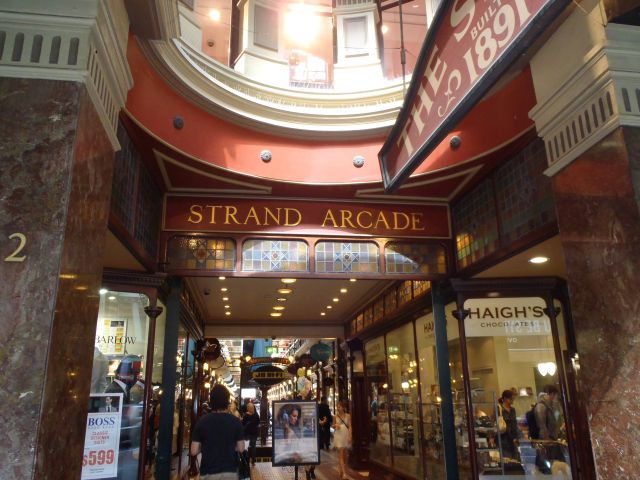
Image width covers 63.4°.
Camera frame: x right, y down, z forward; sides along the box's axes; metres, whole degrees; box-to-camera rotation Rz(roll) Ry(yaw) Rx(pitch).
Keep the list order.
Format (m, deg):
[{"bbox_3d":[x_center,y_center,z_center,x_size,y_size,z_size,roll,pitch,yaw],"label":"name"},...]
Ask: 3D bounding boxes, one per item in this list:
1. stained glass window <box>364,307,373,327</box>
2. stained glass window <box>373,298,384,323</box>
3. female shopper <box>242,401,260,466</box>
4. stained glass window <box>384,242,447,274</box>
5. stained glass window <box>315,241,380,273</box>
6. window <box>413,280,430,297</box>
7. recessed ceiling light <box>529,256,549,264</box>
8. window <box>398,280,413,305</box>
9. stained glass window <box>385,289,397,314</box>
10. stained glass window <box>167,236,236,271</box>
[{"bbox_3d":[1.187,1.887,12.671,0.080,0.401,0.842,2,-17,-8],"label":"stained glass window"},{"bbox_3d":[1.328,1.590,11.719,0.080,0.409,0.864,2,-17,-8],"label":"stained glass window"},{"bbox_3d":[-1.836,5.169,13.881,0.480,1.620,0.320,1,-17,-8],"label":"female shopper"},{"bbox_3d":[1.389,0.262,7.476,0.925,0.484,0.080,2,-17,-8],"label":"stained glass window"},{"bbox_3d":[0.396,0.238,7.337,0.929,0.473,0.080,2,-17,-8],"label":"stained glass window"},{"bbox_3d":[1.612,0.647,8.215,0.050,0.400,0.860,1,-17,-8],"label":"window"},{"bbox_3d":[2.654,0.248,6.273,0.190,0.050,0.190,1,-17,-8],"label":"recessed ceiling light"},{"bbox_3d":[1.482,0.921,9.104,0.050,0.400,0.860,1,-17,-8],"label":"window"},{"bbox_3d":[1.471,1.293,10.759,0.080,0.399,0.907,2,-17,-8],"label":"stained glass window"},{"bbox_3d":[-1.604,0.203,7.047,0.910,0.455,0.050,1,-17,-8],"label":"stained glass window"}]

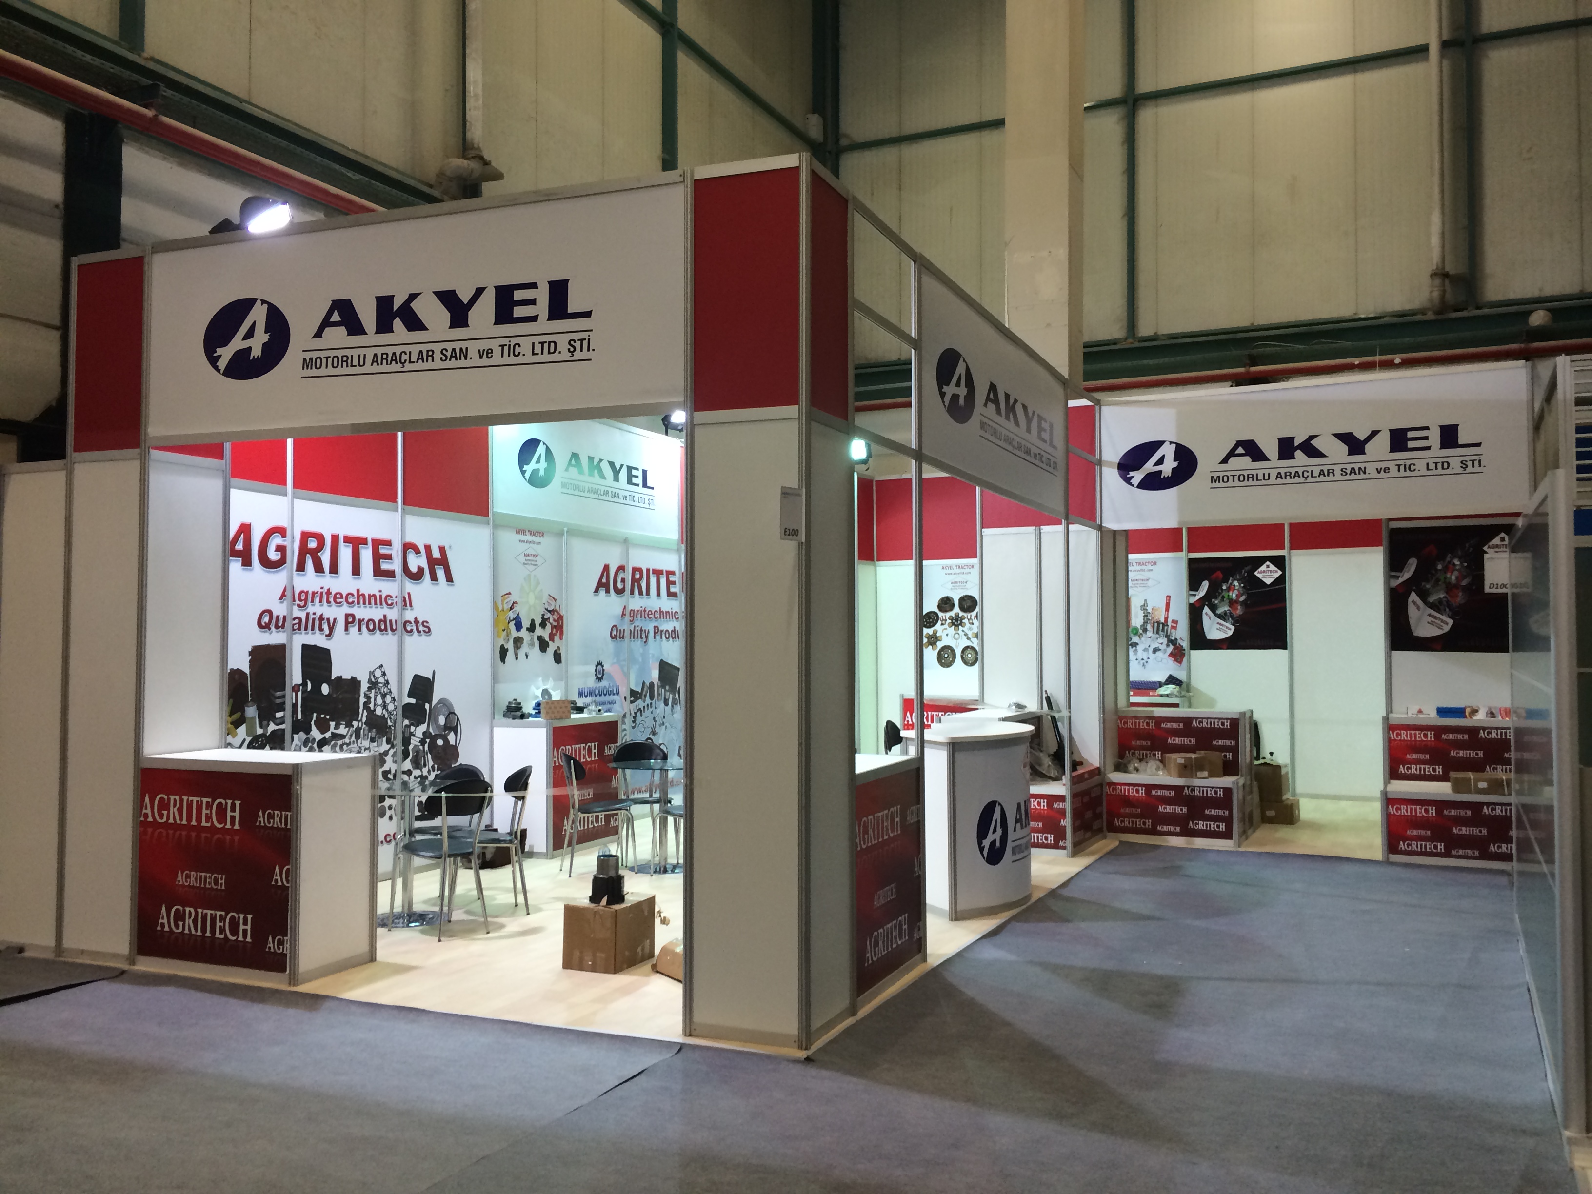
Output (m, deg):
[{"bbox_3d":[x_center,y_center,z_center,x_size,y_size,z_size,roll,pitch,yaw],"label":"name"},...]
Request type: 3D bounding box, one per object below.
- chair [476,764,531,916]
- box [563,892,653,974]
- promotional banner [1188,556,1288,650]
[{"bbox_3d":[-1.767,1.399,7.903,0.460,0.820,0.410,1,-2,-29],"label":"chair"},{"bbox_3d":[-0.903,1.628,6.733,0.290,0.310,0.380,-1,-2,23],"label":"box"},{"bbox_3d":[4.560,0.074,14.235,0.950,0.950,0.030,-1,-2,23],"label":"promotional banner"}]

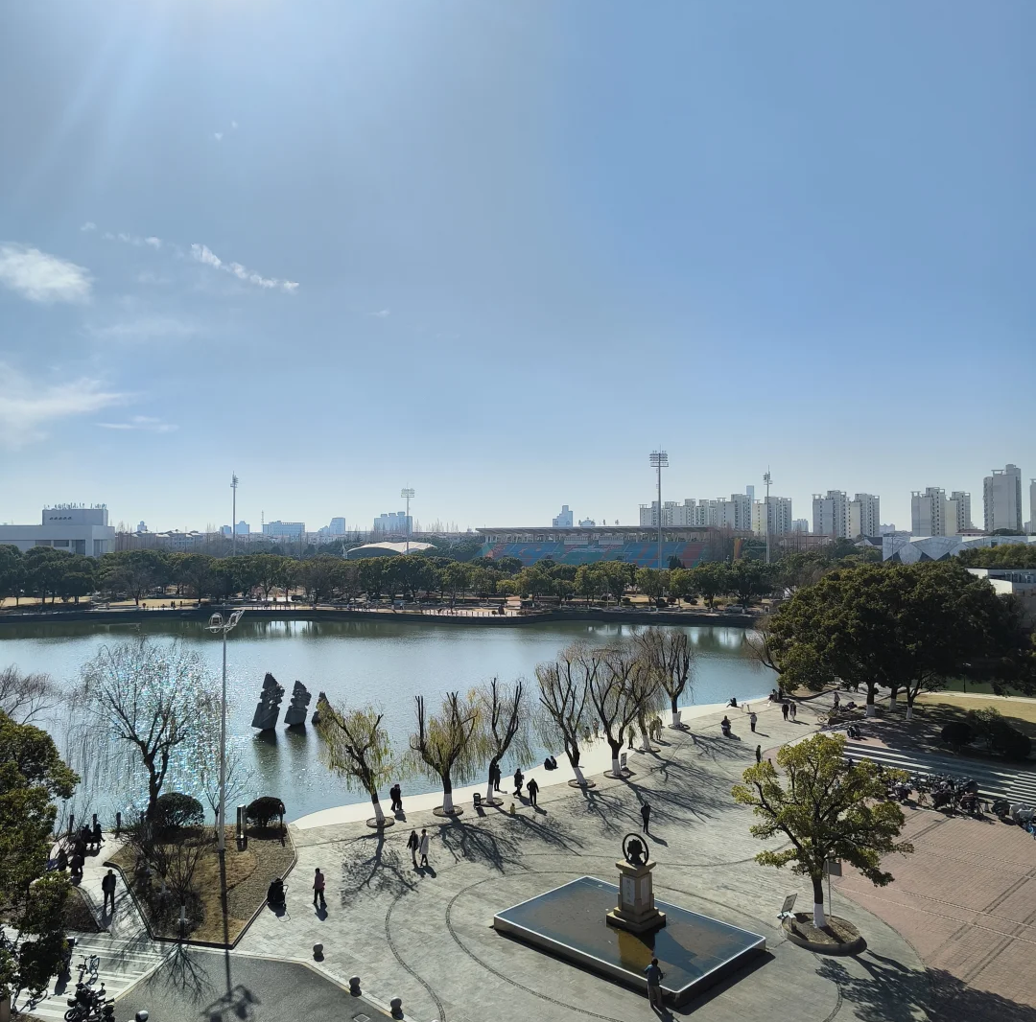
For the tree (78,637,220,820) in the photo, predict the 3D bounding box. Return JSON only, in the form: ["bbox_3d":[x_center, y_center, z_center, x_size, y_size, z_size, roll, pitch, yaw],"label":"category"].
[{"bbox_3d":[-19.724,12.130,49.192,7.555,10.749,7.200,0,-2,0],"label":"tree"}]

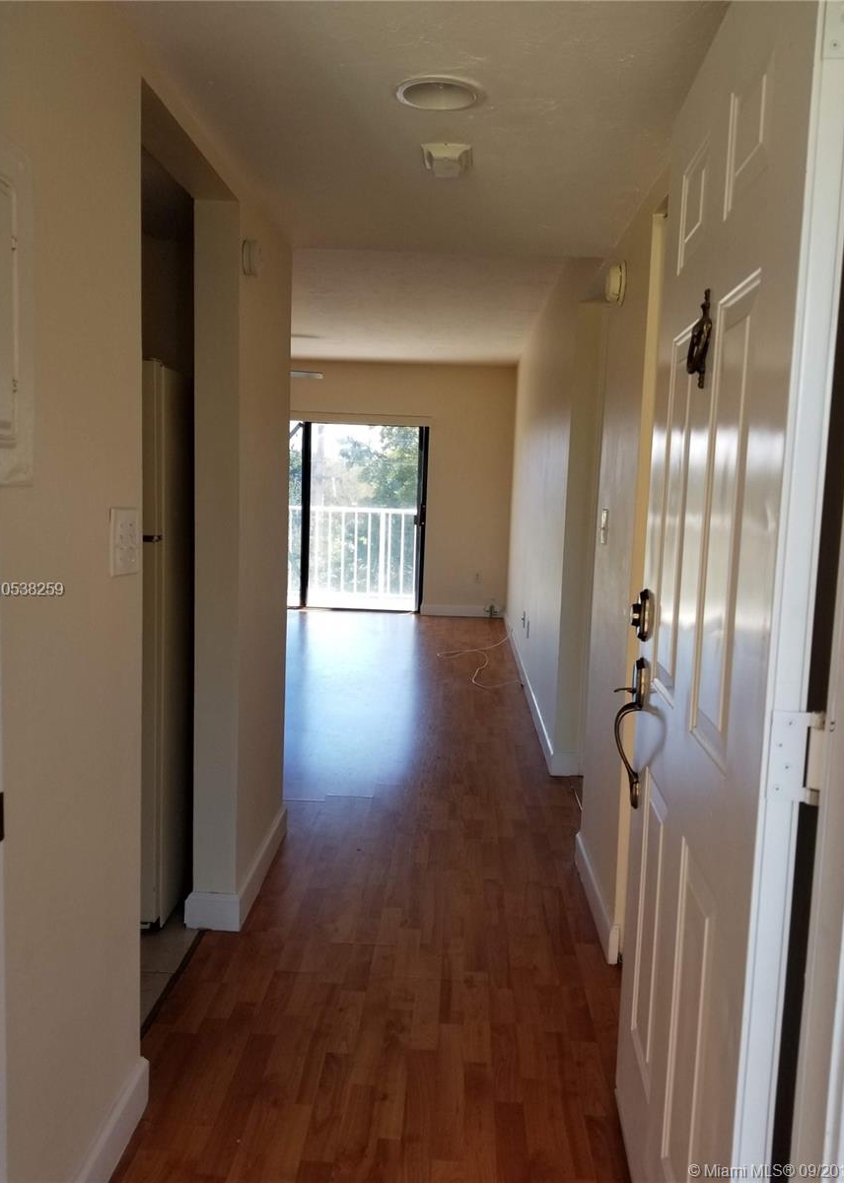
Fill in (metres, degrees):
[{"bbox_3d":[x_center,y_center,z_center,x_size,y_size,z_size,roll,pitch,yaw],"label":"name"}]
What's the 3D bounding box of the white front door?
[{"bbox_3d":[0.447,0.139,1.423,0.045,2.037,0.887,2,6,5],"label":"white front door"}]

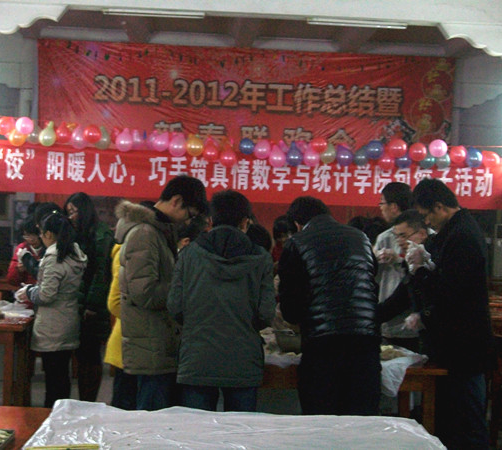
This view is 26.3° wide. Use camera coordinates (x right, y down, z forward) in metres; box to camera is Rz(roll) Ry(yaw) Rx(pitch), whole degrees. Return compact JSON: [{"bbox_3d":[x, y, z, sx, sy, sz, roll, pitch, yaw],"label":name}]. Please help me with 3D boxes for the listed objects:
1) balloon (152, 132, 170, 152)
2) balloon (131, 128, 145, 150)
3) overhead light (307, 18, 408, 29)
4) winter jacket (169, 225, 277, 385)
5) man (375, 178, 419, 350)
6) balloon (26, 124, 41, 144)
[{"bbox_3d":[-1.080,-0.996,12.890,0.204,0.258,0.205,2,1,-4],"label":"balloon"},{"bbox_3d":[-1.335,-1.014,12.750,0.190,0.260,0.190,2,0,0],"label":"balloon"},{"bbox_3d":[1.308,-2.475,13.200,1.230,0.080,0.100,2,2,-5],"label":"overhead light"},{"bbox_3d":[-0.150,0.416,5.480,0.560,0.840,0.370,2,0,5],"label":"winter jacket"},{"bbox_3d":[0.844,0.594,6.431,0.360,1.696,0.500,0,3,-40],"label":"man"},{"bbox_3d":[-2.584,-1.068,12.750,0.200,0.250,0.200,2,0,0],"label":"balloon"}]

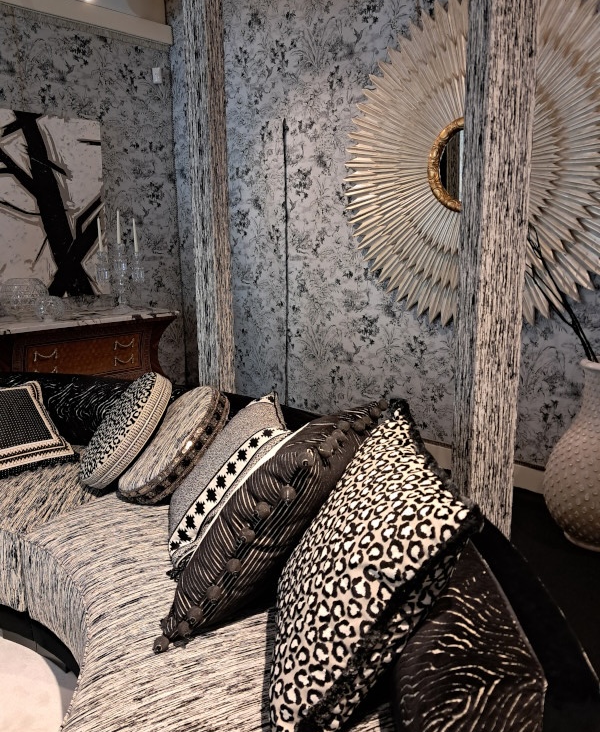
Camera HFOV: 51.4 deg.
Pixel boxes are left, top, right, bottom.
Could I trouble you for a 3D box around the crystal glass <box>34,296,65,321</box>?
[{"bbox_3d":[-1.509,-0.352,3.764,0.160,0.152,0.160,-1,11,0],"label":"crystal glass"}]

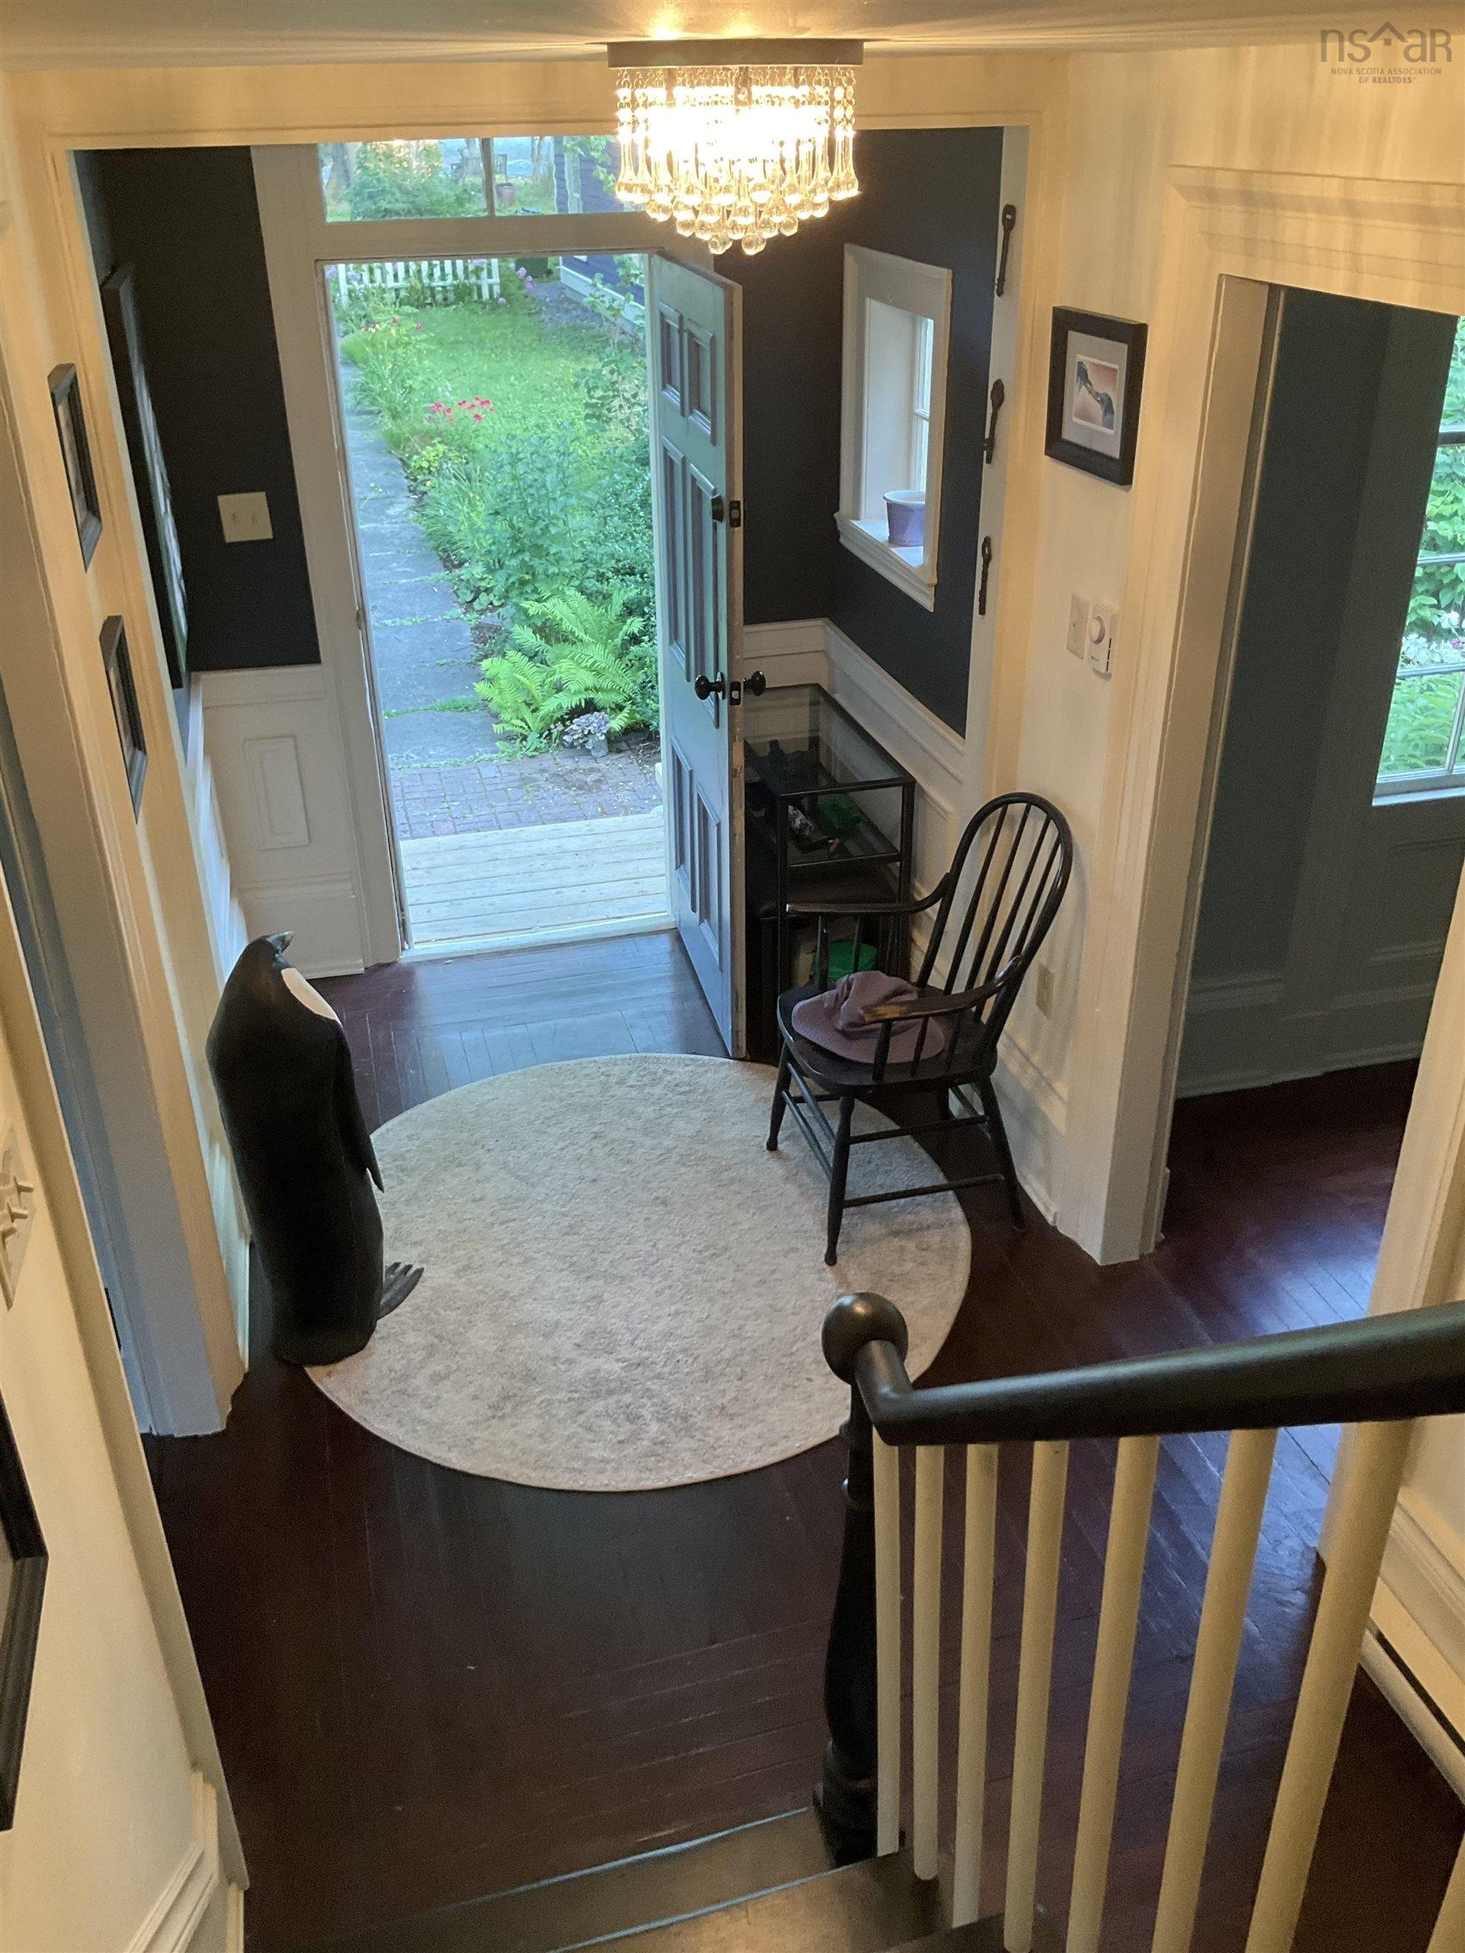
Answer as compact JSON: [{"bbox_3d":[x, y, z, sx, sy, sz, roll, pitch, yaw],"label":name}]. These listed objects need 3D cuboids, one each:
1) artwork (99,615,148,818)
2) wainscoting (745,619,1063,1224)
[{"bbox_3d":[-1.031,-0.434,2.774,0.027,0.260,0.360,-8,29,-13],"label":"artwork"},{"bbox_3d":[0.503,-0.232,4.178,0.050,0.920,1.690,-8,29,-13],"label":"wainscoting"}]

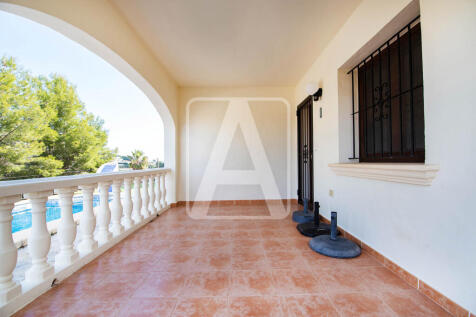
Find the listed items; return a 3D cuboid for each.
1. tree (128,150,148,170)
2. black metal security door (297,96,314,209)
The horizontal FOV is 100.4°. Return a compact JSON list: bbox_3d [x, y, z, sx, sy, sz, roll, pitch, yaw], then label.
[{"bbox_3d":[-9.000,0.450,18.000,1.900,2.400,1.900,0,-1,0],"label":"tree"},{"bbox_3d":[1.275,-0.083,3.780,0.090,2.080,0.870,0,-1,0],"label":"black metal security door"}]

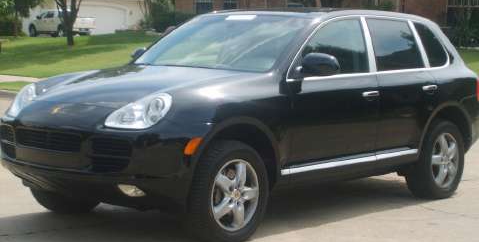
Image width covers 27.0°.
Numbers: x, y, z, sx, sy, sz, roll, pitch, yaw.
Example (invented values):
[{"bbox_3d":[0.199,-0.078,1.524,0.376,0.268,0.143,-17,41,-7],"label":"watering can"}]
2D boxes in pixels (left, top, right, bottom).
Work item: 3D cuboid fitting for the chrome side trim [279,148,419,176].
[{"bbox_3d":[0.921,0.317,7.895,0.050,0.065,1.895,6,7,41],"label":"chrome side trim"}]

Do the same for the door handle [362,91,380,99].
[{"bbox_3d":[1.065,-0.215,8.075,0.050,0.050,0.210,5,7,41],"label":"door handle"}]

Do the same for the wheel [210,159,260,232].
[{"bbox_3d":[-0.099,0.504,6.959,0.210,0.500,0.500,5,7,41],"label":"wheel"}]

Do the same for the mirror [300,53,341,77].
[{"bbox_3d":[0.601,-0.412,7.362,0.220,0.177,0.230,6,7,41],"label":"mirror"}]

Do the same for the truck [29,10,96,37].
[{"bbox_3d":[-12.100,-6.600,67.500,1.980,1.900,5.750,-4,7,-41],"label":"truck"}]

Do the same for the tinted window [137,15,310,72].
[{"bbox_3d":[-0.133,-0.646,7.981,1.490,0.465,0.840,6,7,41],"label":"tinted window"}]

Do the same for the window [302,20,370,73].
[{"bbox_3d":[0.712,-0.583,7.809,0.050,0.480,0.970,-23,-12,40],"label":"window"}]

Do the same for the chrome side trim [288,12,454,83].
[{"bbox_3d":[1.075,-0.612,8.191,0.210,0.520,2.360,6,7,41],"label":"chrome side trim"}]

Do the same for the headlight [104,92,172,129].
[{"bbox_3d":[-0.632,-0.065,6.490,0.355,0.250,0.360,6,7,41],"label":"headlight"}]

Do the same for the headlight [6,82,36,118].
[{"bbox_3d":[-1.600,-0.159,7.330,0.355,0.250,0.360,6,7,41],"label":"headlight"}]

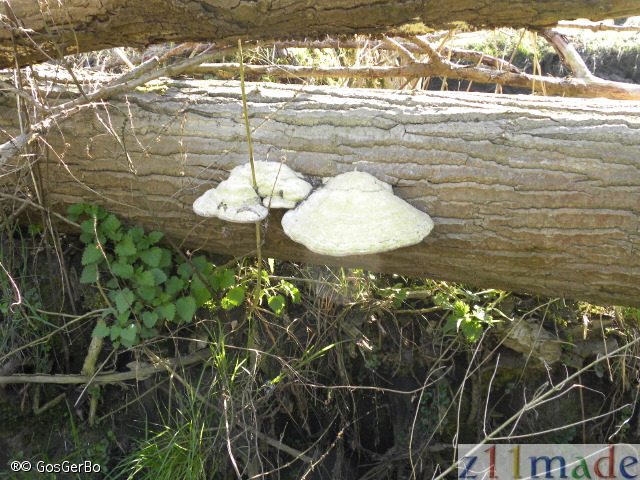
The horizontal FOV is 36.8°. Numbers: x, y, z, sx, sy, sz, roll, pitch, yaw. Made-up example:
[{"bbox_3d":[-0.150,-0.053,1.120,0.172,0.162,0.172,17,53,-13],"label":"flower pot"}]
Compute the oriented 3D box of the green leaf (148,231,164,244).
[{"bbox_3d":[-0.402,-0.004,2.360,0.039,0.037,0.016,0,-20,0],"label":"green leaf"}]

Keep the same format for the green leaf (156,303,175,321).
[{"bbox_3d":[-0.366,0.170,2.280,0.036,0.045,0.015,-11,-12,-7],"label":"green leaf"}]

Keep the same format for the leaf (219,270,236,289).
[{"bbox_3d":[-0.205,0.085,2.130,0.040,0.014,0.046,-3,60,-8],"label":"leaf"}]

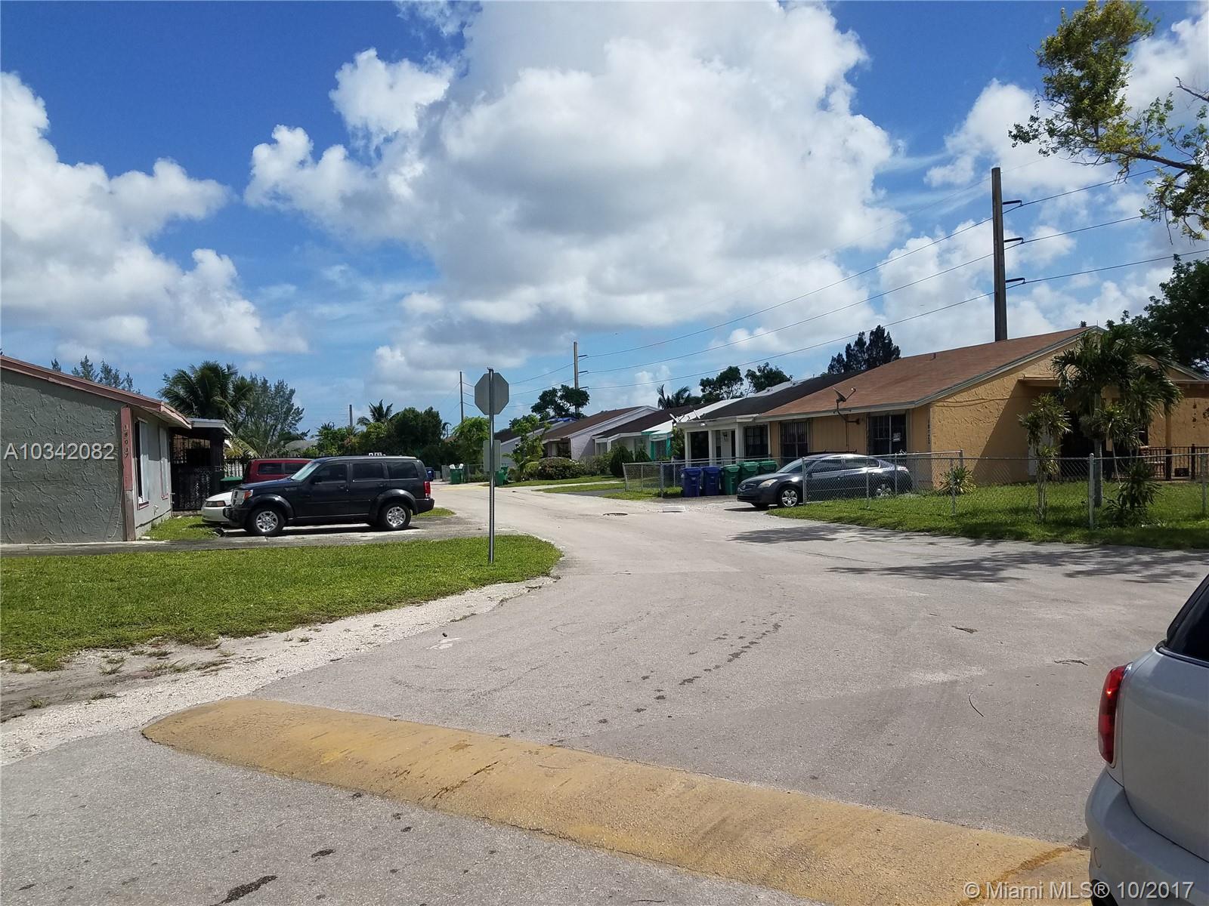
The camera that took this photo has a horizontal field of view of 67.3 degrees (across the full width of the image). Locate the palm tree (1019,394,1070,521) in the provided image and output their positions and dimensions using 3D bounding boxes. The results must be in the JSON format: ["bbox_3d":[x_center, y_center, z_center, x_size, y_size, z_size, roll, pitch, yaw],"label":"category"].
[{"bbox_3d":[8.401,0.091,17.294,0.950,2.430,0.950,-1,0,0],"label":"palm tree"}]

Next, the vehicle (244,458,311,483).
[{"bbox_3d":[-7.798,0.979,26.166,4.700,1.760,1.870,-1,0,-24],"label":"vehicle"}]

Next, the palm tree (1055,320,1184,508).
[{"bbox_3d":[11.332,-0.836,19.991,2.800,3.970,2.800,-1,0,0],"label":"palm tree"}]

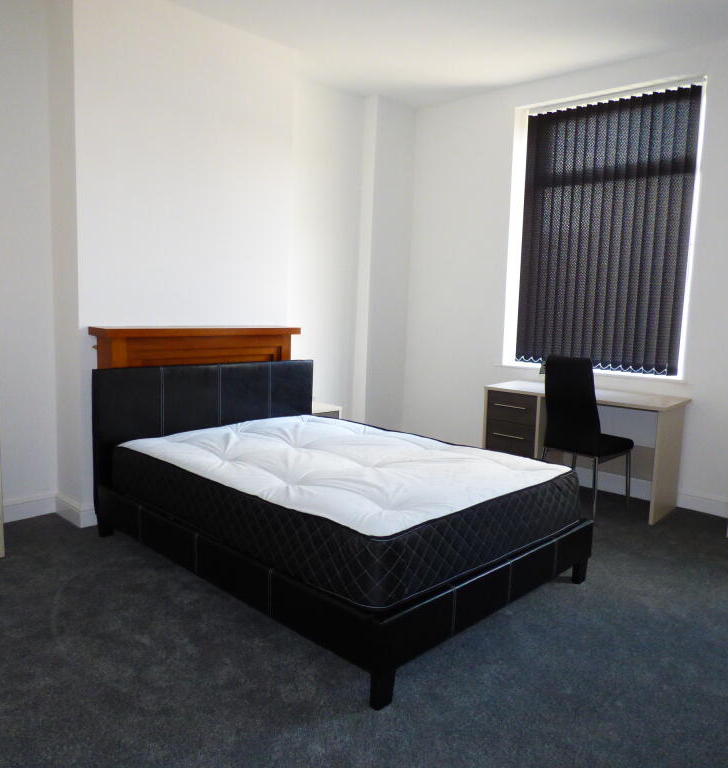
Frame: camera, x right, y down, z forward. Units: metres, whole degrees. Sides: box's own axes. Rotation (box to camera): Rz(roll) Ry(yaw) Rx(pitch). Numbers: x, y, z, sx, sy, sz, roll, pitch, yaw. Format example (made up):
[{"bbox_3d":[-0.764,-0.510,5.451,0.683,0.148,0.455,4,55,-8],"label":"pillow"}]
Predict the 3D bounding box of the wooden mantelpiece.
[{"bbox_3d":[-1.012,0.206,3.864,0.220,1.120,1.360,8,8,44],"label":"wooden mantelpiece"}]

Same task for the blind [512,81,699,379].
[{"bbox_3d":[1.751,-1.094,4.428,1.262,1.979,0.080,7,8,44],"label":"blind"}]

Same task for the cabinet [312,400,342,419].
[{"bbox_3d":[-0.462,0.438,4.647,0.390,0.525,0.420,8,8,44],"label":"cabinet"}]

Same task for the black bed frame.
[{"bbox_3d":[-0.188,0.428,3.008,2.142,0.904,1.466,8,8,44],"label":"black bed frame"}]

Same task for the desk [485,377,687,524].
[{"bbox_3d":[1.532,0.433,4.235,0.512,0.732,1.280,-4,8,-44],"label":"desk"}]

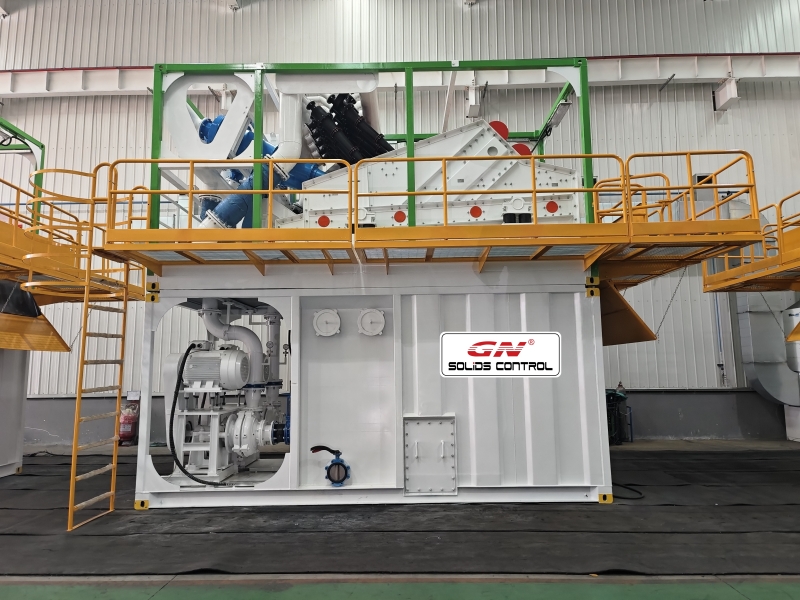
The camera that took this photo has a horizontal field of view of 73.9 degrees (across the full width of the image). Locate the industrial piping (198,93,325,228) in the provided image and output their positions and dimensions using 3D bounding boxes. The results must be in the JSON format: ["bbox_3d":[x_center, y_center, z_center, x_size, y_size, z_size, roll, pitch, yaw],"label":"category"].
[{"bbox_3d":[-2.067,-1.927,8.241,1.850,2.150,1.150,-1,-7,0],"label":"industrial piping"}]

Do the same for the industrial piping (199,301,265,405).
[{"bbox_3d":[-2.341,0.733,7.434,0.870,1.500,0.300,-1,-7,0],"label":"industrial piping"}]

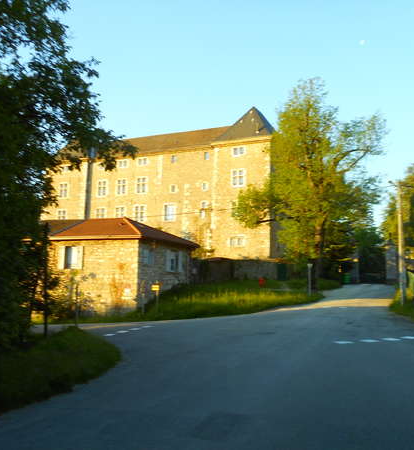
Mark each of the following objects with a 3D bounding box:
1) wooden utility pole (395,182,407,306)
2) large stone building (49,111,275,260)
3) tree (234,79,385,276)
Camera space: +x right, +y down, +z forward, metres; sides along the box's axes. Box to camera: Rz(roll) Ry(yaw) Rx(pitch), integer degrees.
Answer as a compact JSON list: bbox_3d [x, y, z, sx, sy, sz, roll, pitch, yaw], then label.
[{"bbox_3d":[10.040,0.952,25.949,0.300,6.380,0.300,1,-8,0],"label":"wooden utility pole"},{"bbox_3d":[-6.073,-4.268,73.809,35.500,22.500,12.000,-2,-9,24],"label":"large stone building"},{"bbox_3d":[8.818,-4.134,43.245,12.500,17.700,12.000,1,-8,0],"label":"tree"}]

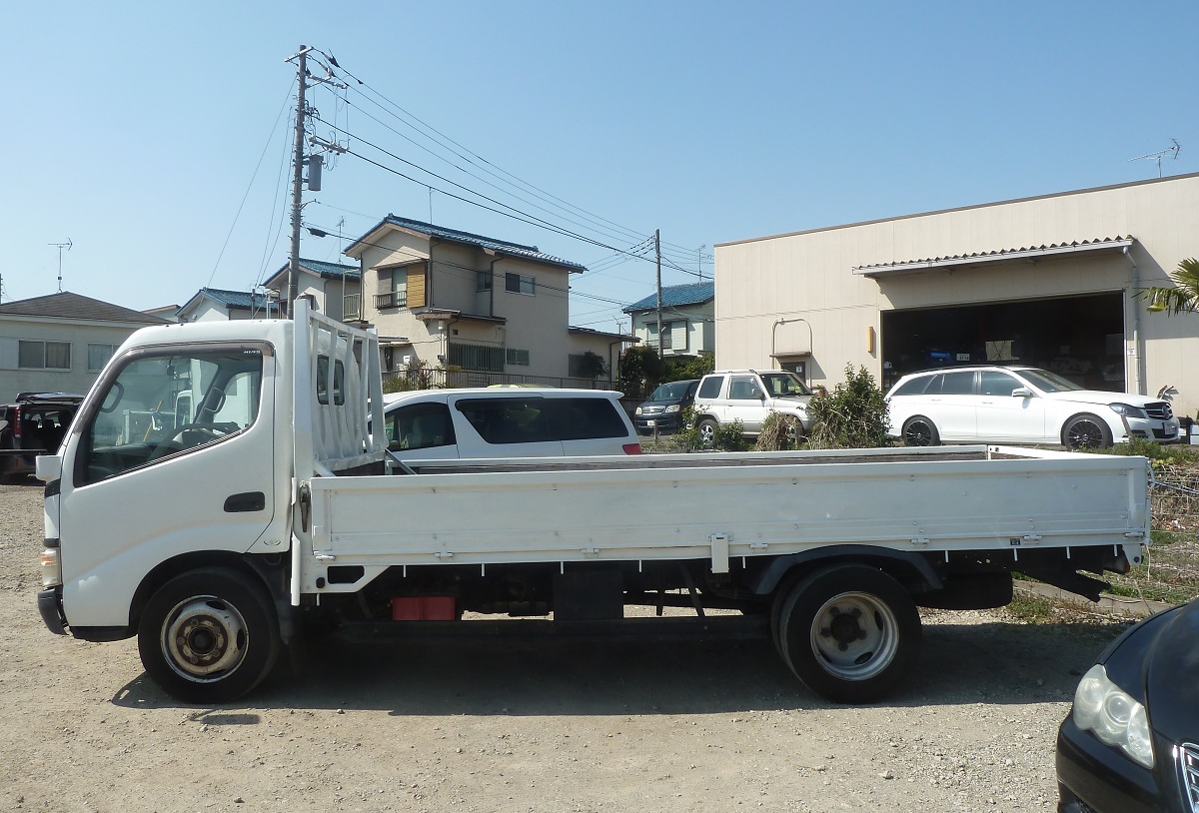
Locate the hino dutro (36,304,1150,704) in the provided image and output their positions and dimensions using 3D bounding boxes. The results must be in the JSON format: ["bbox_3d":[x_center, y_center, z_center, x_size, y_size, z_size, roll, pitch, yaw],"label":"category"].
[{"bbox_3d":[-0.090,0.515,5.517,6.100,2.150,1.930,0,-2,-1],"label":"hino dutro"}]

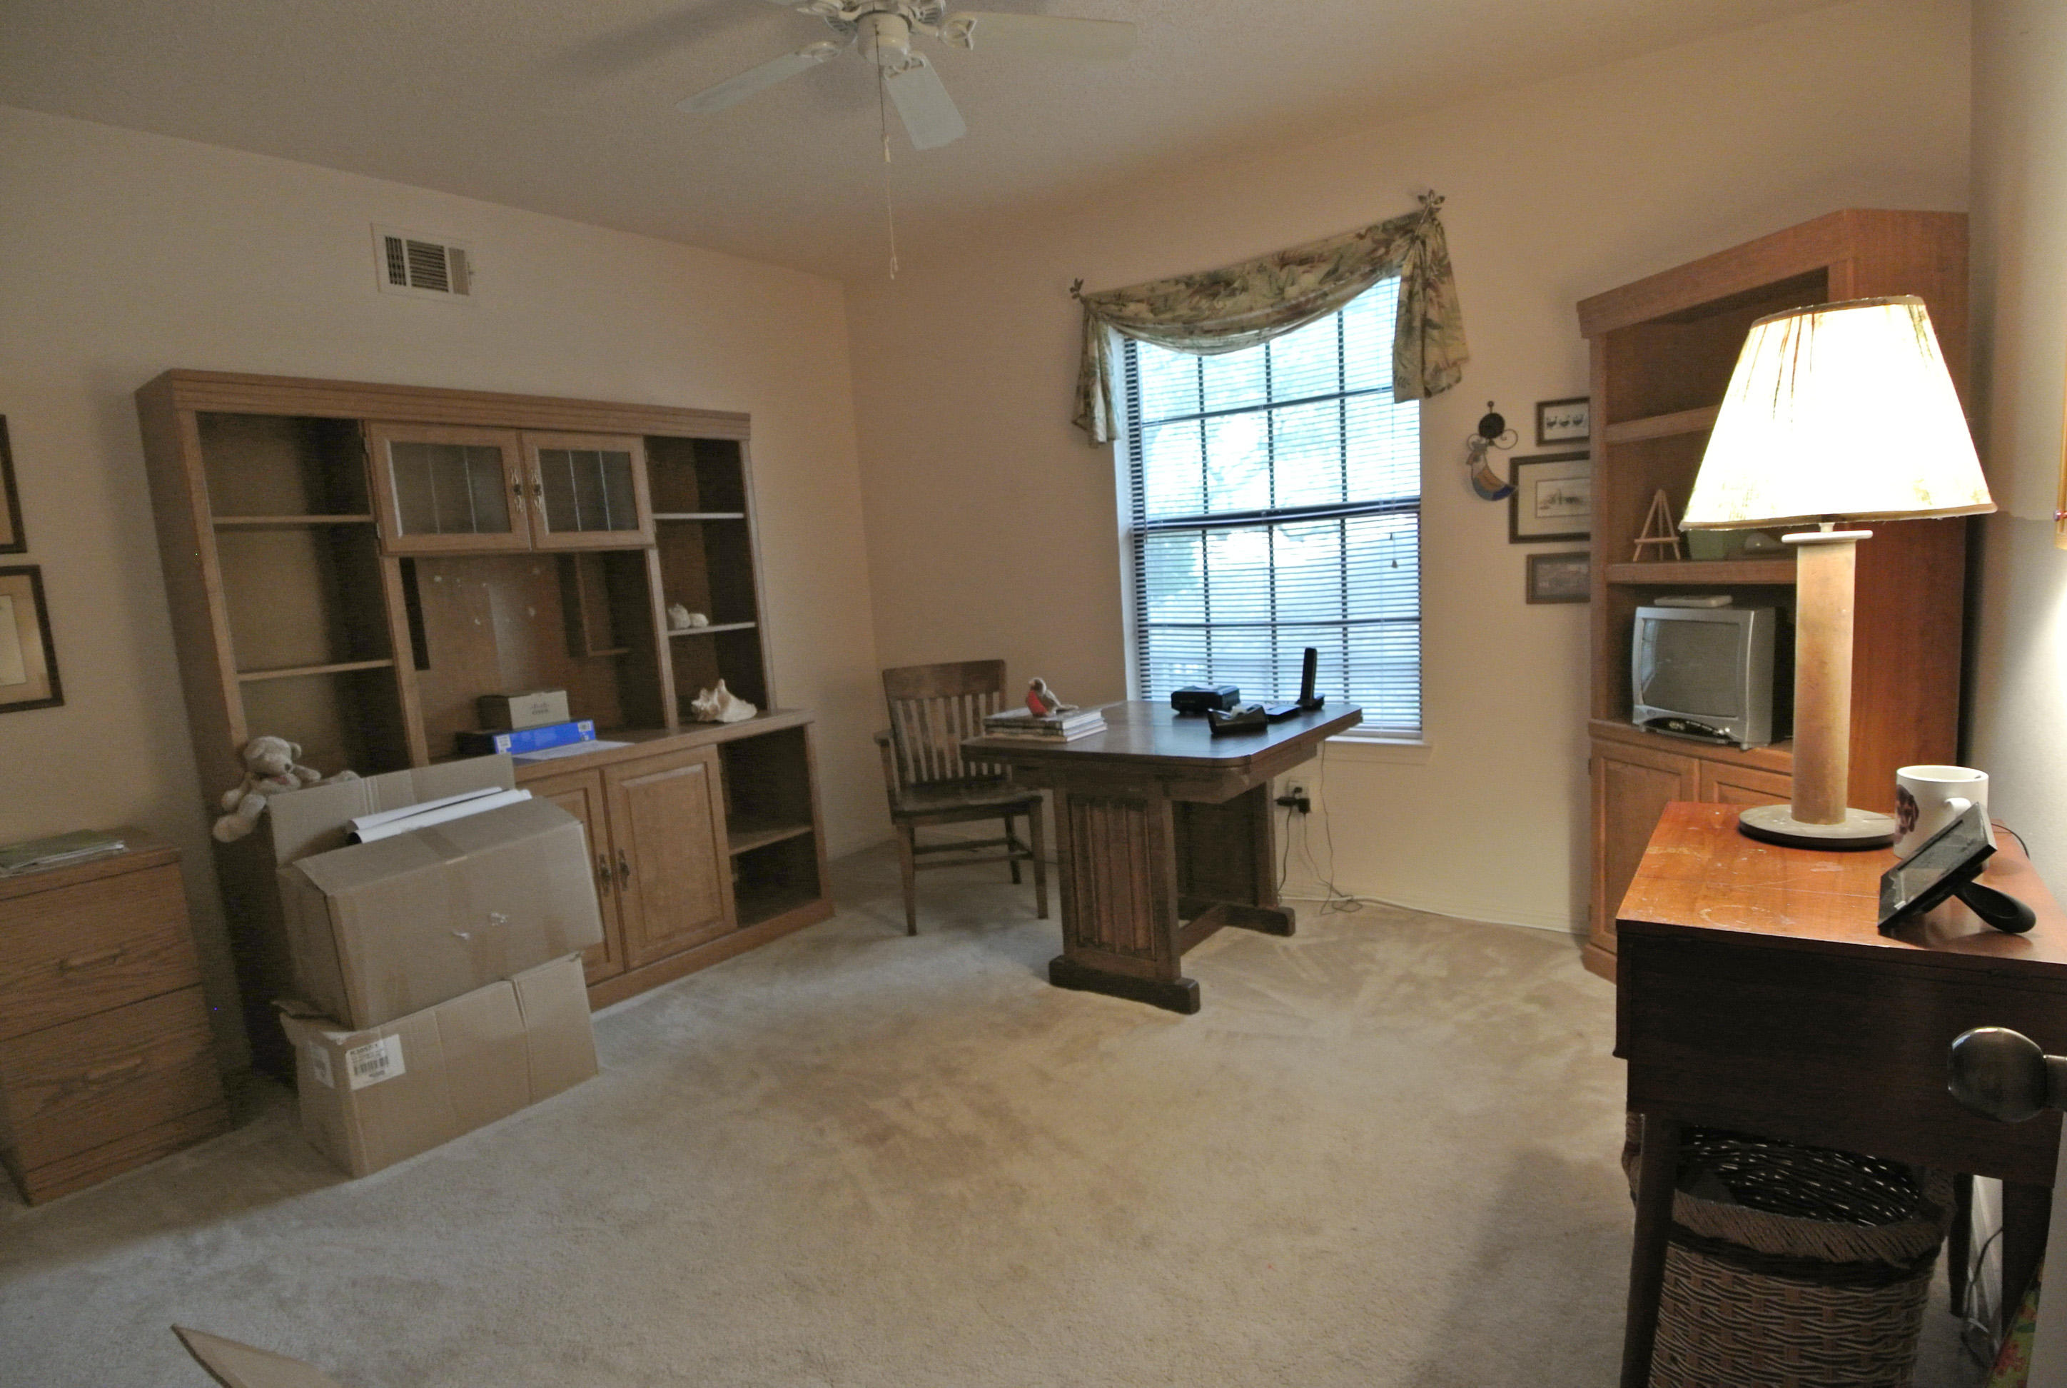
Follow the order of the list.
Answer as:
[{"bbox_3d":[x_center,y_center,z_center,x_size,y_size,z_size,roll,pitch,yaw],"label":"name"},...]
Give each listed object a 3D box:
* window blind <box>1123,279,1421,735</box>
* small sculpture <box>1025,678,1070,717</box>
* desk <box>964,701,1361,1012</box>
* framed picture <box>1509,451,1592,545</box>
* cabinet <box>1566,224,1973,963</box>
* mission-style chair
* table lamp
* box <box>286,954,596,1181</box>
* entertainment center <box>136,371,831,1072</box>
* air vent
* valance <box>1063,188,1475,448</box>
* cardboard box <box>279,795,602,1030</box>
[{"bbox_3d":[0.818,-0.630,3.618,1.104,1.507,0.050,2,9,37],"label":"window blind"},{"bbox_3d":[0.057,0.003,3.045,0.155,0.114,0.068,-10,10,-38],"label":"small sculpture"},{"bbox_3d":[0.419,0.446,3.137,0.874,0.723,0.862,2,9,37],"label":"desk"},{"bbox_3d":[1.520,-0.562,2.957,0.312,0.253,0.019,2,9,37],"label":"framed picture"},{"bbox_3d":[1.677,-0.088,2.420,0.322,1.818,0.781,-5,8,-9],"label":"cabinet"},{"bbox_3d":[-0.267,0.349,3.699,0.546,0.856,0.521,-5,8,-11],"label":"mission-style chair"},{"bbox_3d":[1.027,-0.154,1.337,0.346,0.697,0.346,2,9,37],"label":"table lamp"},{"bbox_3d":[-1.412,0.835,2.486,0.331,0.329,0.580,2,9,37],"label":"box"},{"bbox_3d":[-1.483,0.025,3.224,0.540,1.825,1.680,2,10,35],"label":"entertainment center"},{"bbox_3d":[-1.797,-1.271,3.082,0.025,0.198,0.295,2,9,37],"label":"air vent"},{"bbox_3d":[0.707,-1.194,3.421,1.411,0.599,0.087,2,9,37],"label":"valance"},{"bbox_3d":[-1.405,0.504,2.481,0.339,0.341,0.604,2,9,37],"label":"cardboard box"}]

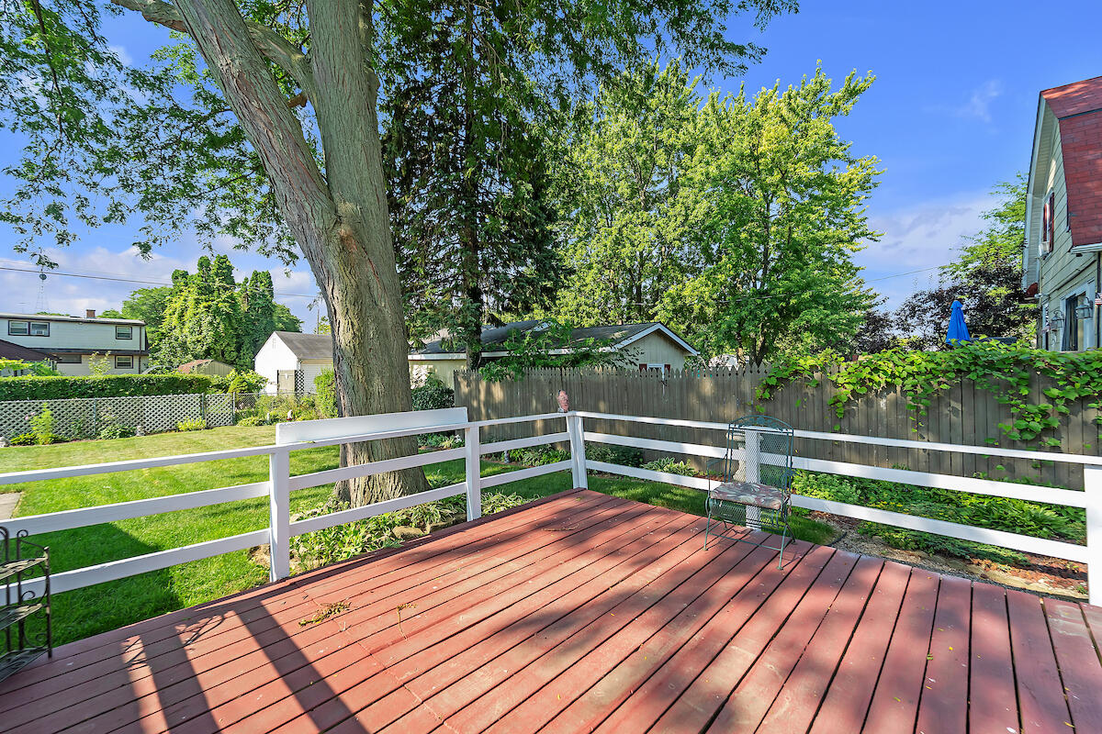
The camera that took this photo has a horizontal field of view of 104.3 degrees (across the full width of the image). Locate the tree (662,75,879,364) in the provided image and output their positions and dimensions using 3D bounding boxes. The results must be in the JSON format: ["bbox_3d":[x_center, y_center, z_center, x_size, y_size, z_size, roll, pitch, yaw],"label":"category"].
[{"bbox_3d":[9.800,-6.000,20.000,9.400,15.700,8.900,0,0,0],"label":"tree"}]

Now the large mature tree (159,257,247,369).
[{"bbox_3d":[-25.200,-3.100,31.000,5.200,10.000,5.000,0,0,0],"label":"large mature tree"}]

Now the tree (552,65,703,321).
[{"bbox_3d":[4.200,-7.000,22.800,8.400,17.700,8.000,0,0,0],"label":"tree"}]

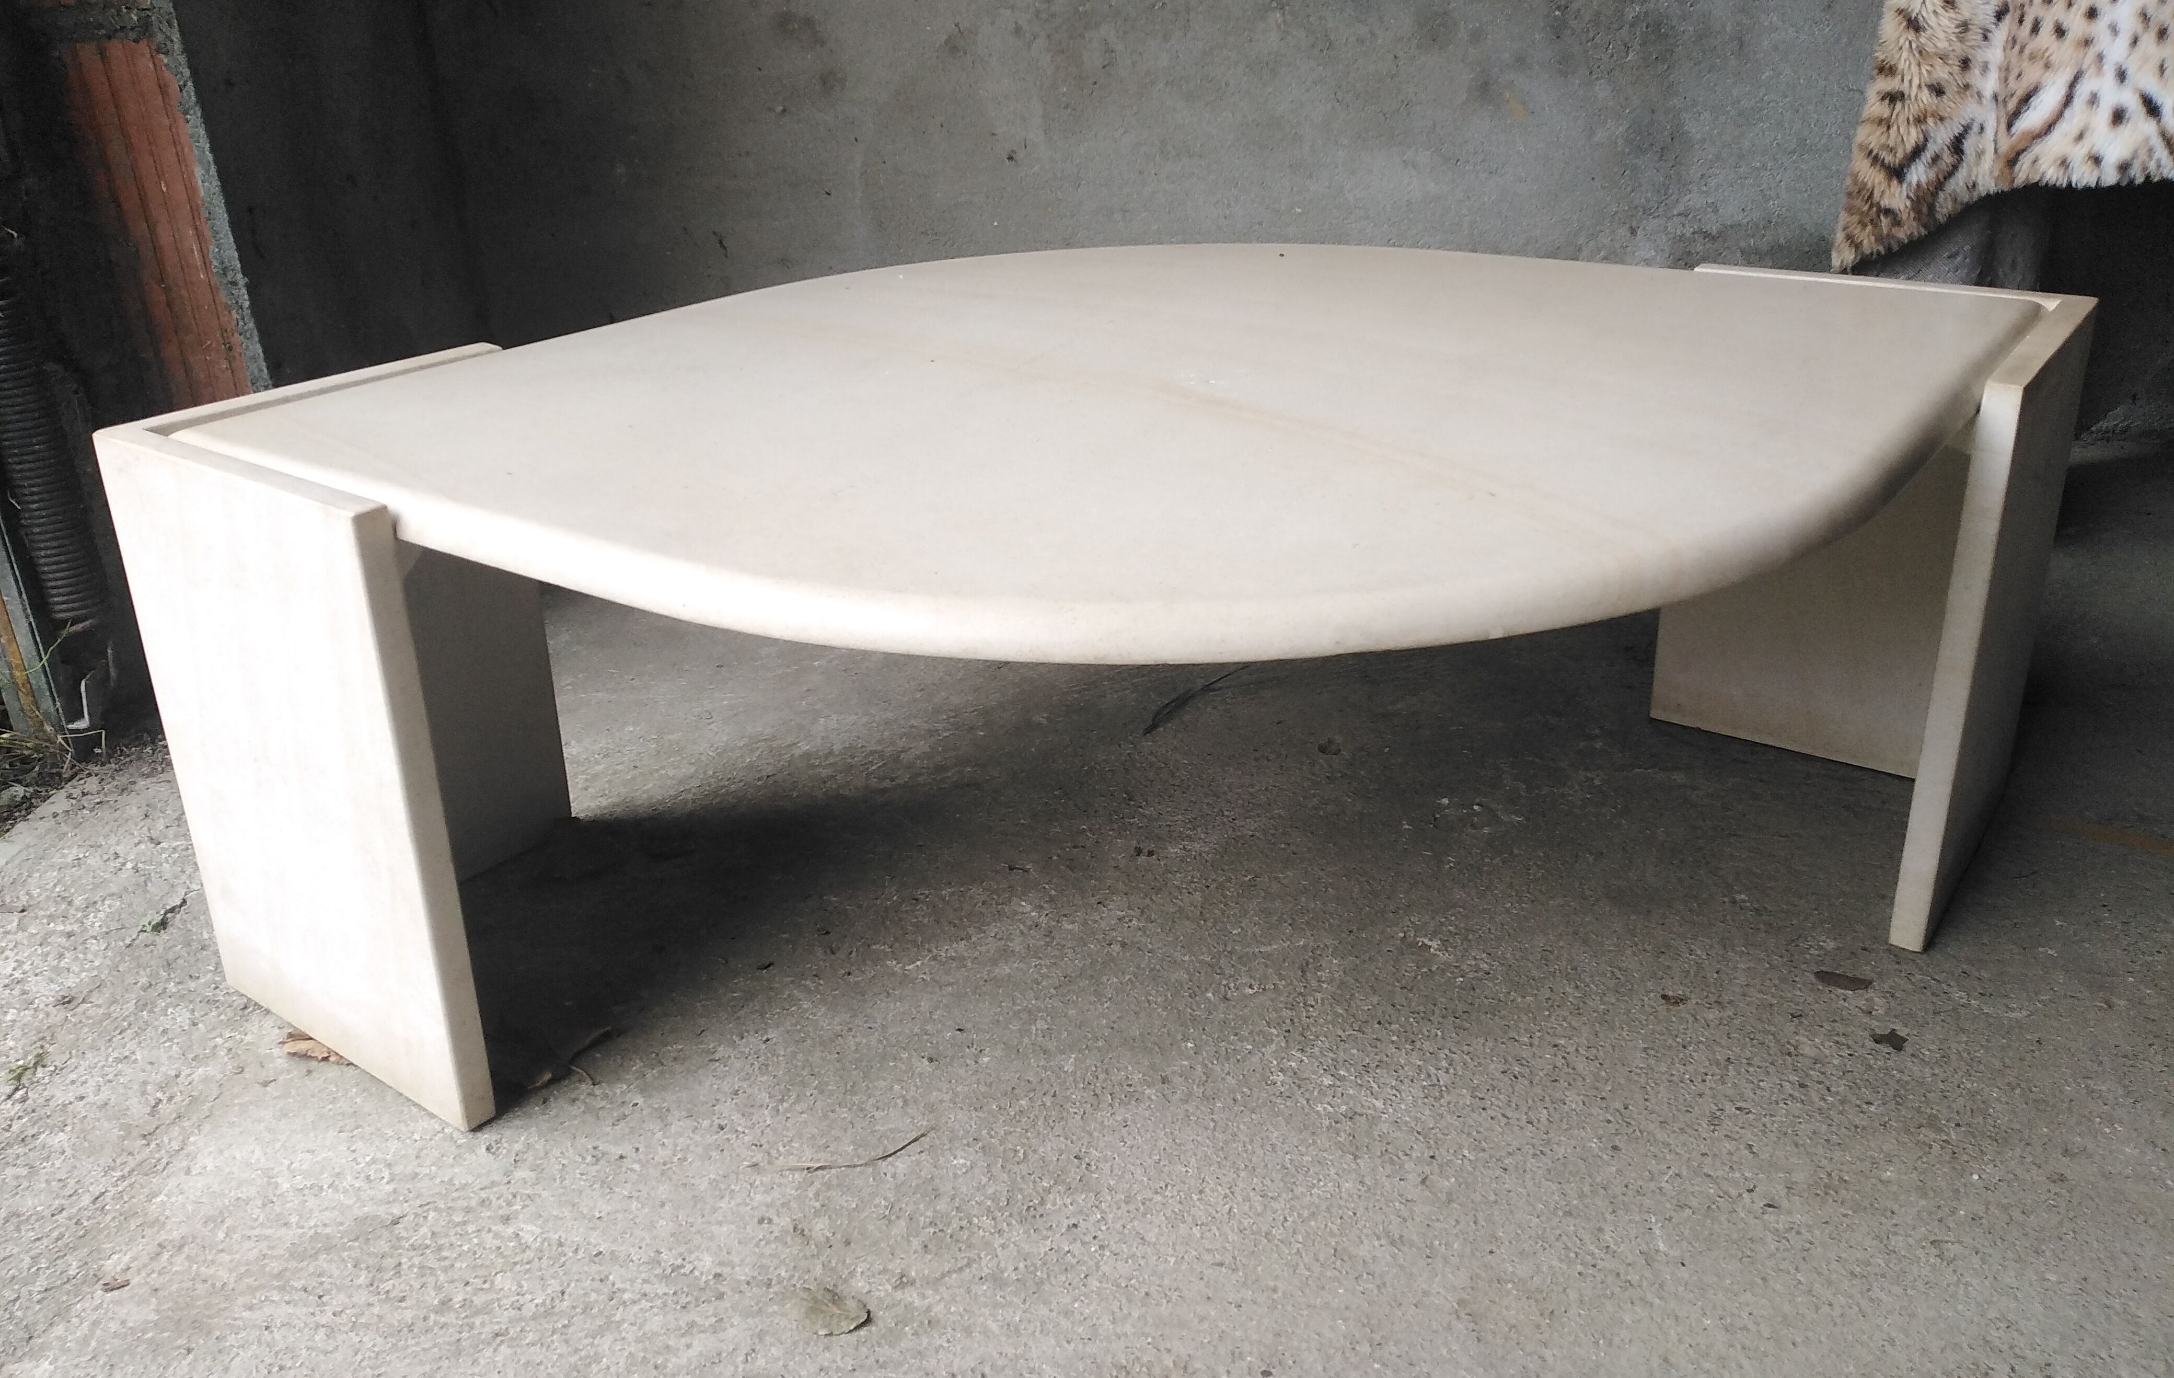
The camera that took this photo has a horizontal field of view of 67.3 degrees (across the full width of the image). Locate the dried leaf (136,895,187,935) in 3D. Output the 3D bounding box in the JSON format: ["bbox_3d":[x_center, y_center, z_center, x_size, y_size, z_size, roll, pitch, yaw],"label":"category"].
[{"bbox_3d":[-0.690,0.168,1.221,0.024,0.010,0.051,-4,23,-4],"label":"dried leaf"}]

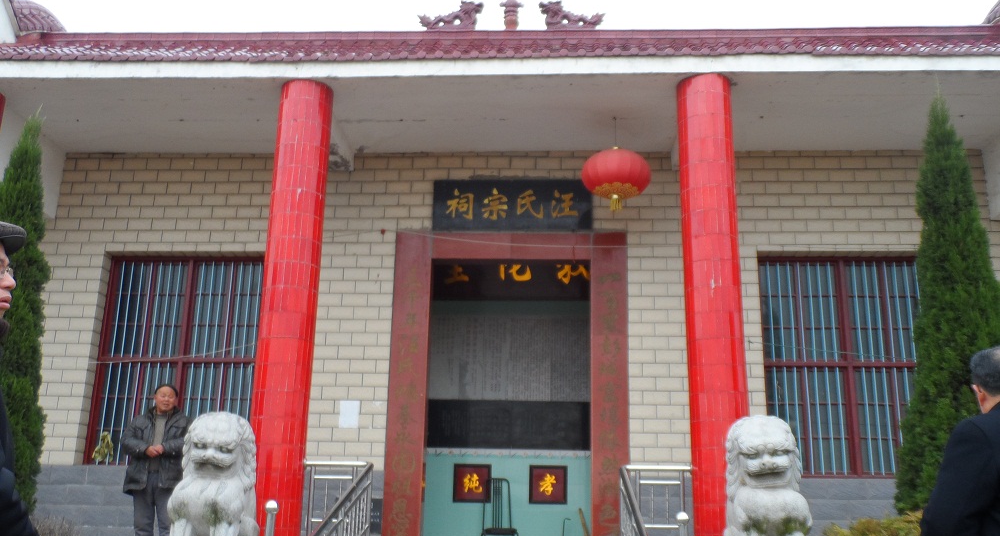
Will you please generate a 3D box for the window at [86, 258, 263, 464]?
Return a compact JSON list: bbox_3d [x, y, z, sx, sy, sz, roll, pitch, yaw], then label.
[{"bbox_3d":[-3.429,0.975,9.963,1.855,2.265,0.120,0,-14,3],"label":"window"}]

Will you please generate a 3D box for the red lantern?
[{"bbox_3d":[1.191,-0.912,9.435,0.706,0.695,0.706,0,-15,3],"label":"red lantern"}]

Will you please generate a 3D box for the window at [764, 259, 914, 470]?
[{"bbox_3d":[3.765,1.042,9.939,1.827,2.397,0.120,0,-15,3],"label":"window"}]

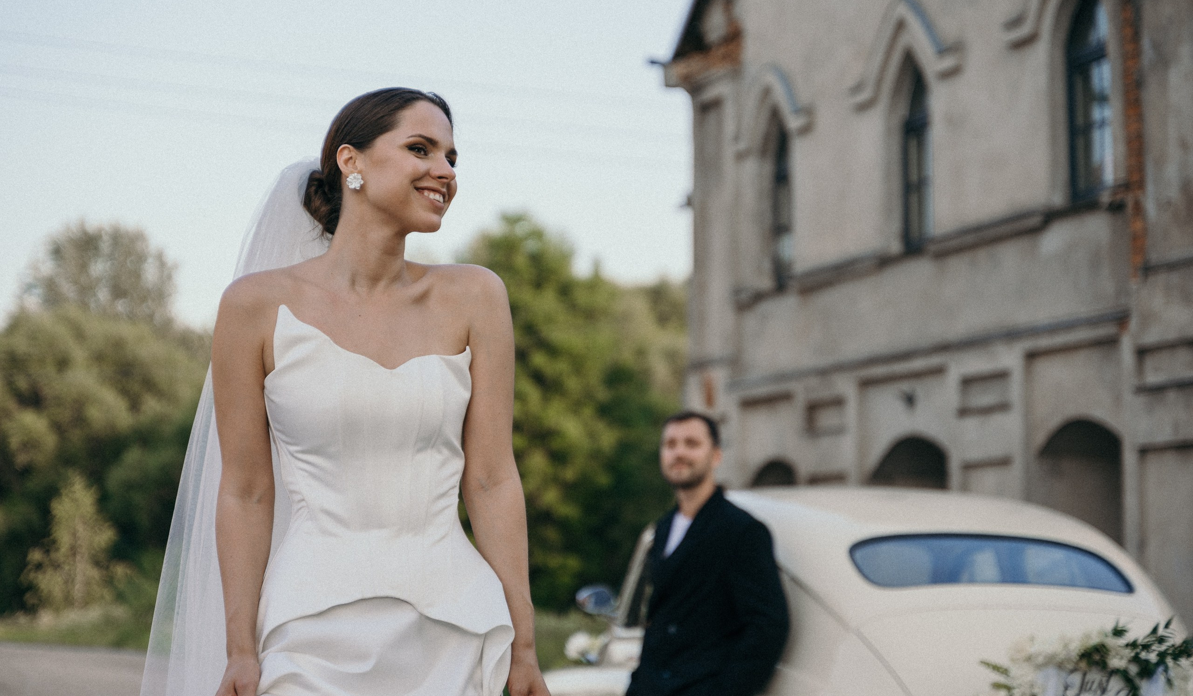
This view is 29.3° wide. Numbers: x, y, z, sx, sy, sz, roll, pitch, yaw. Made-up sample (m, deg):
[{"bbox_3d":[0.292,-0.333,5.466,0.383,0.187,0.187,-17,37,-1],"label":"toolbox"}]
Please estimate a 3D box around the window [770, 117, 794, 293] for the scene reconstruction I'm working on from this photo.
[{"bbox_3d":[2.595,-1.984,30.545,0.200,2.280,1.080,2,-6,-20],"label":"window"}]

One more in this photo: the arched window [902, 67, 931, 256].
[{"bbox_3d":[3.898,-2.339,27.013,0.200,2.280,1.080,2,-6,-20],"label":"arched window"}]

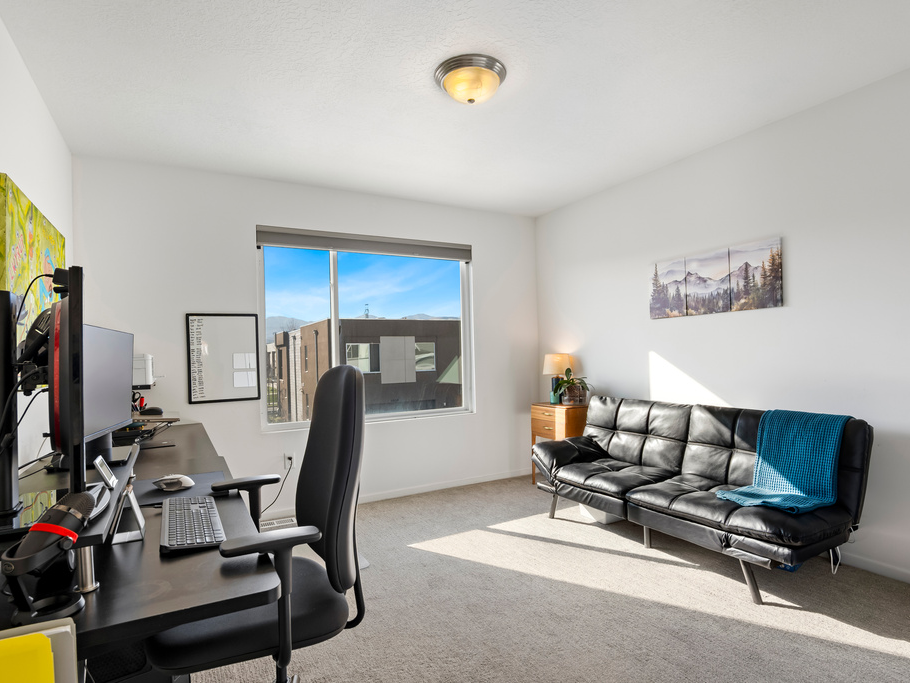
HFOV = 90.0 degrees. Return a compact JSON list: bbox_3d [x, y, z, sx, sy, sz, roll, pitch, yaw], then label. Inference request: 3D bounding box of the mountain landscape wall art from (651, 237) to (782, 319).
[{"bbox_3d":[1.686,-0.388,3.023,0.025,0.410,0.870,-1,-1,-31],"label":"mountain landscape wall art"}]

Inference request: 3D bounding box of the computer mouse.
[{"bbox_3d":[-0.965,0.482,1.565,0.127,0.045,0.080,-1,-1,-31],"label":"computer mouse"}]

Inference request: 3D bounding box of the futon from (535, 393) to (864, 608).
[{"bbox_3d":[1.297,0.807,2.748,0.820,0.815,1.670,-1,-1,-31],"label":"futon"}]

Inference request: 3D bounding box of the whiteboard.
[{"bbox_3d":[-1.588,0.111,3.128,0.443,0.610,0.020,-1,-1,-27],"label":"whiteboard"}]

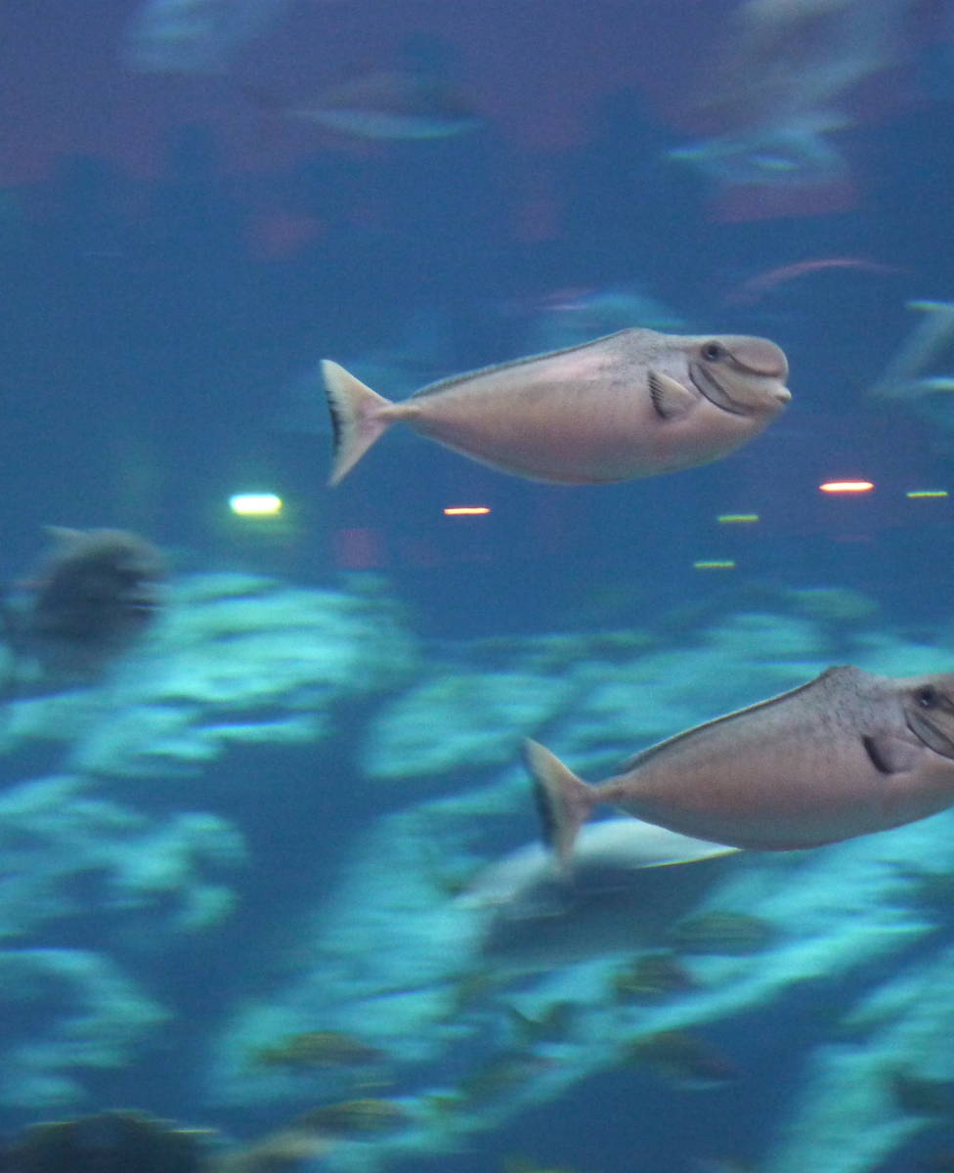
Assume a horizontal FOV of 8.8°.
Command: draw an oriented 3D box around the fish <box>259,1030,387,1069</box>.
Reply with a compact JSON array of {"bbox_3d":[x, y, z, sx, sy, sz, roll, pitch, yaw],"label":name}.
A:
[{"bbox_3d":[-0.235,0.697,9.300,0.195,0.057,0.030,0,0,0],"label":"fish"}]

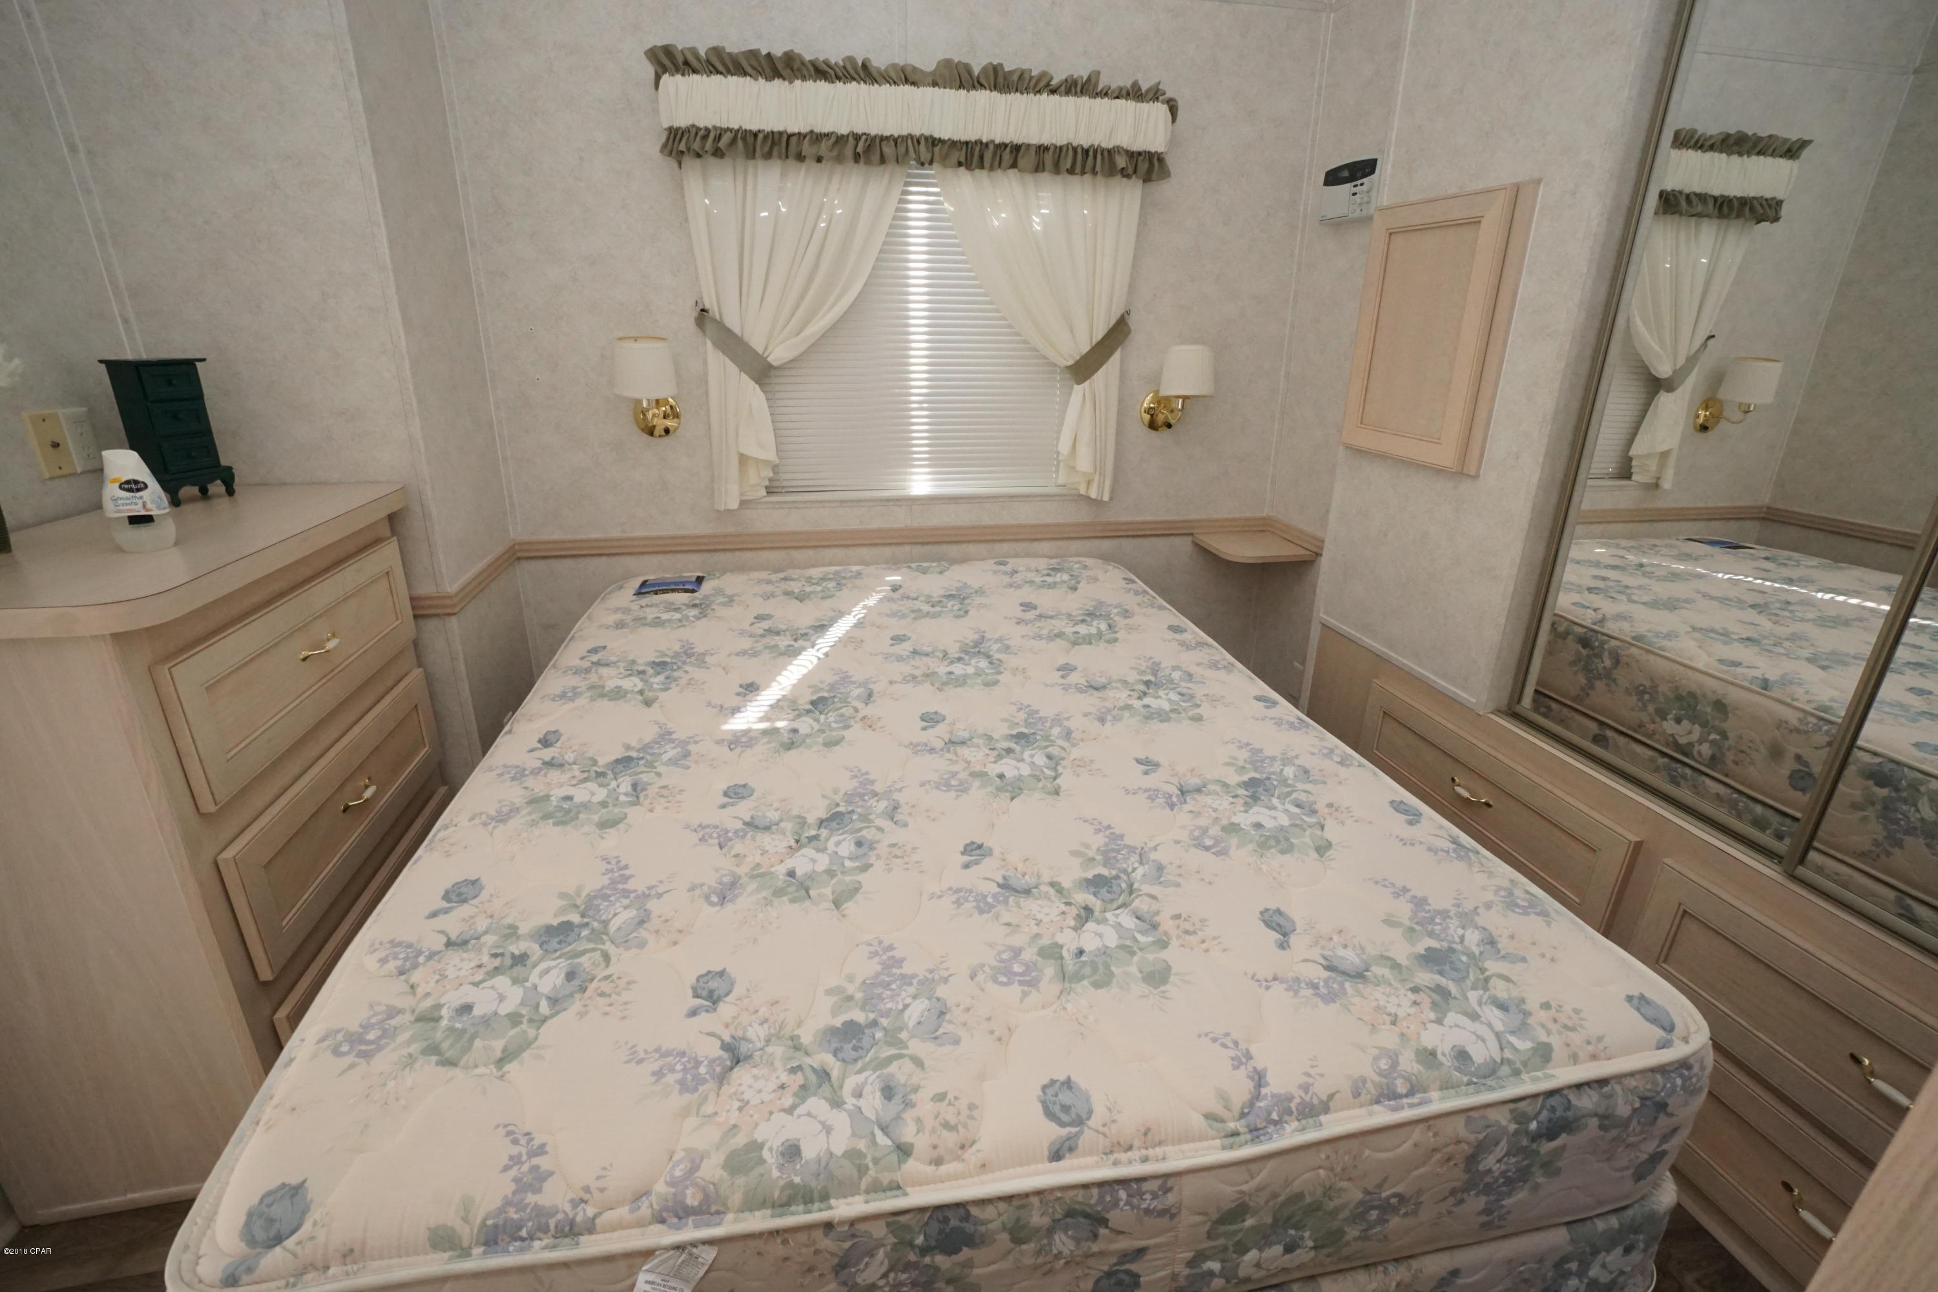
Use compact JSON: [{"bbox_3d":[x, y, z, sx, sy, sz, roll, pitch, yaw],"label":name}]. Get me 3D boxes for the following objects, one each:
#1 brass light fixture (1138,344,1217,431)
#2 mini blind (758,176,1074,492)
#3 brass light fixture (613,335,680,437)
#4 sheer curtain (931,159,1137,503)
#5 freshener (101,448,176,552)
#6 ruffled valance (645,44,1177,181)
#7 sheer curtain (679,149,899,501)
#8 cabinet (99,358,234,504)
[{"bbox_3d":[0.696,-0.837,2.629,0.197,0.286,0.197,-3,20,-10],"label":"brass light fixture"},{"bbox_3d":[-0.145,-0.946,2.530,1.076,0.977,0.059,-3,20,-10],"label":"mini blind"},{"bbox_3d":[-0.935,-0.745,2.355,0.176,0.290,0.201,-3,20,-10],"label":"brass light fixture"},{"bbox_3d":[0.202,-0.957,2.550,0.661,0.997,0.099,-3,20,-10],"label":"sheer curtain"},{"bbox_3d":[-1.311,-0.230,1.267,0.073,0.148,0.080,18,27,41],"label":"freshener"},{"bbox_3d":[-0.123,-1.470,2.276,1.441,0.242,0.148,-3,20,-10],"label":"ruffled valance"},{"bbox_3d":[-0.482,-0.913,2.436,0.651,1.007,0.099,-3,20,-10],"label":"sheer curtain"},{"bbox_3d":[-1.490,-0.399,1.512,0.082,0.250,0.122,2,19,4],"label":"cabinet"}]

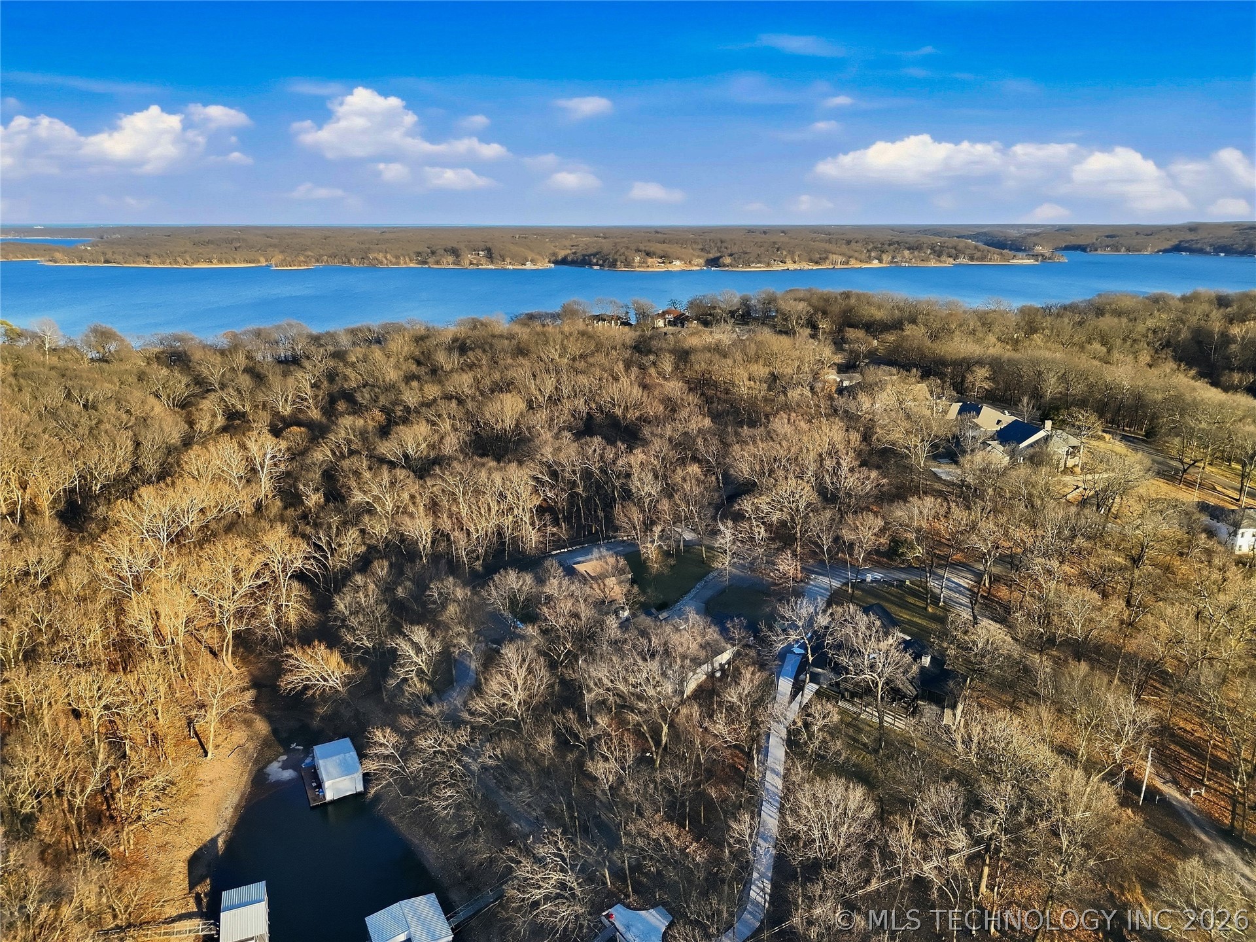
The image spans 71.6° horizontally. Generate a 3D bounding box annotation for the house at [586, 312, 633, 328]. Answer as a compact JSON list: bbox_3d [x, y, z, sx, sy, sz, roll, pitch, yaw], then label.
[{"bbox_3d":[-10.340,-84.750,491.830,25.240,8.300,13.940,1,16,3],"label":"house"}]

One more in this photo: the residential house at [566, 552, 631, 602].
[{"bbox_3d":[-6.230,23.270,191.880,11.120,5.650,10.820,-8,18,-25],"label":"residential house"}]

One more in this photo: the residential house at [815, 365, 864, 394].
[{"bbox_3d":[81.380,-35.520,336.230,14.080,7.260,11.580,-9,18,-29],"label":"residential house"}]

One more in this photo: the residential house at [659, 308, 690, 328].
[{"bbox_3d":[26.020,-87.920,499.680,18.410,10.080,13.970,0,16,-1],"label":"residential house"}]

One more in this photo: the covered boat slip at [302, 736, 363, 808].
[{"bbox_3d":[-51.120,51.420,150.170,8.640,4.500,12.000,-8,18,-26],"label":"covered boat slip"}]

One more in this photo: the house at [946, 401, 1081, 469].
[{"bbox_3d":[103.540,-10.040,236.780,21.280,9.000,34.980,0,16,0],"label":"house"}]

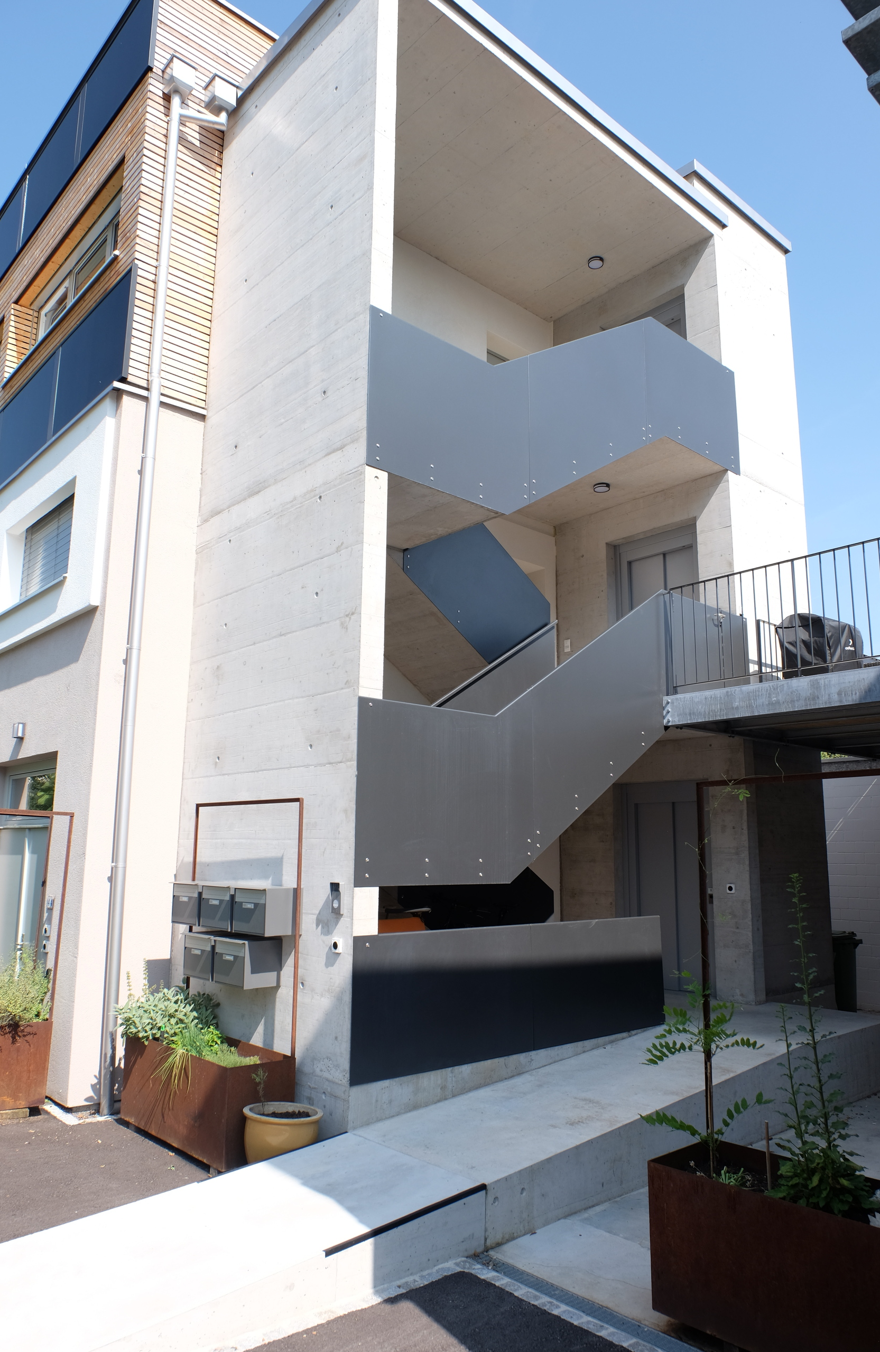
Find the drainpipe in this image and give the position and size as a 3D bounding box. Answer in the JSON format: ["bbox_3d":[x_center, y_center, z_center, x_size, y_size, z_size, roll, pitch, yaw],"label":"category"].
[{"bbox_3d":[-2.290,-1.158,7.703,0.630,9.120,0.230,9,-13,-41],"label":"drainpipe"}]

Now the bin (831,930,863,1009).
[{"bbox_3d":[5.008,3.702,11.366,0.500,1.000,0.570,9,-13,-41],"label":"bin"}]

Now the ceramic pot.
[{"bbox_3d":[-0.952,2.851,5.442,0.480,0.410,0.480,0,-10,0],"label":"ceramic pot"}]

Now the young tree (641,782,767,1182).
[{"bbox_3d":[1.247,1.393,4.263,0.620,1.800,0.540,-2,-11,16],"label":"young tree"}]

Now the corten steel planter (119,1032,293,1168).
[{"bbox_3d":[-1.643,2.863,6.263,0.500,0.580,1.530,9,-13,-41],"label":"corten steel planter"}]

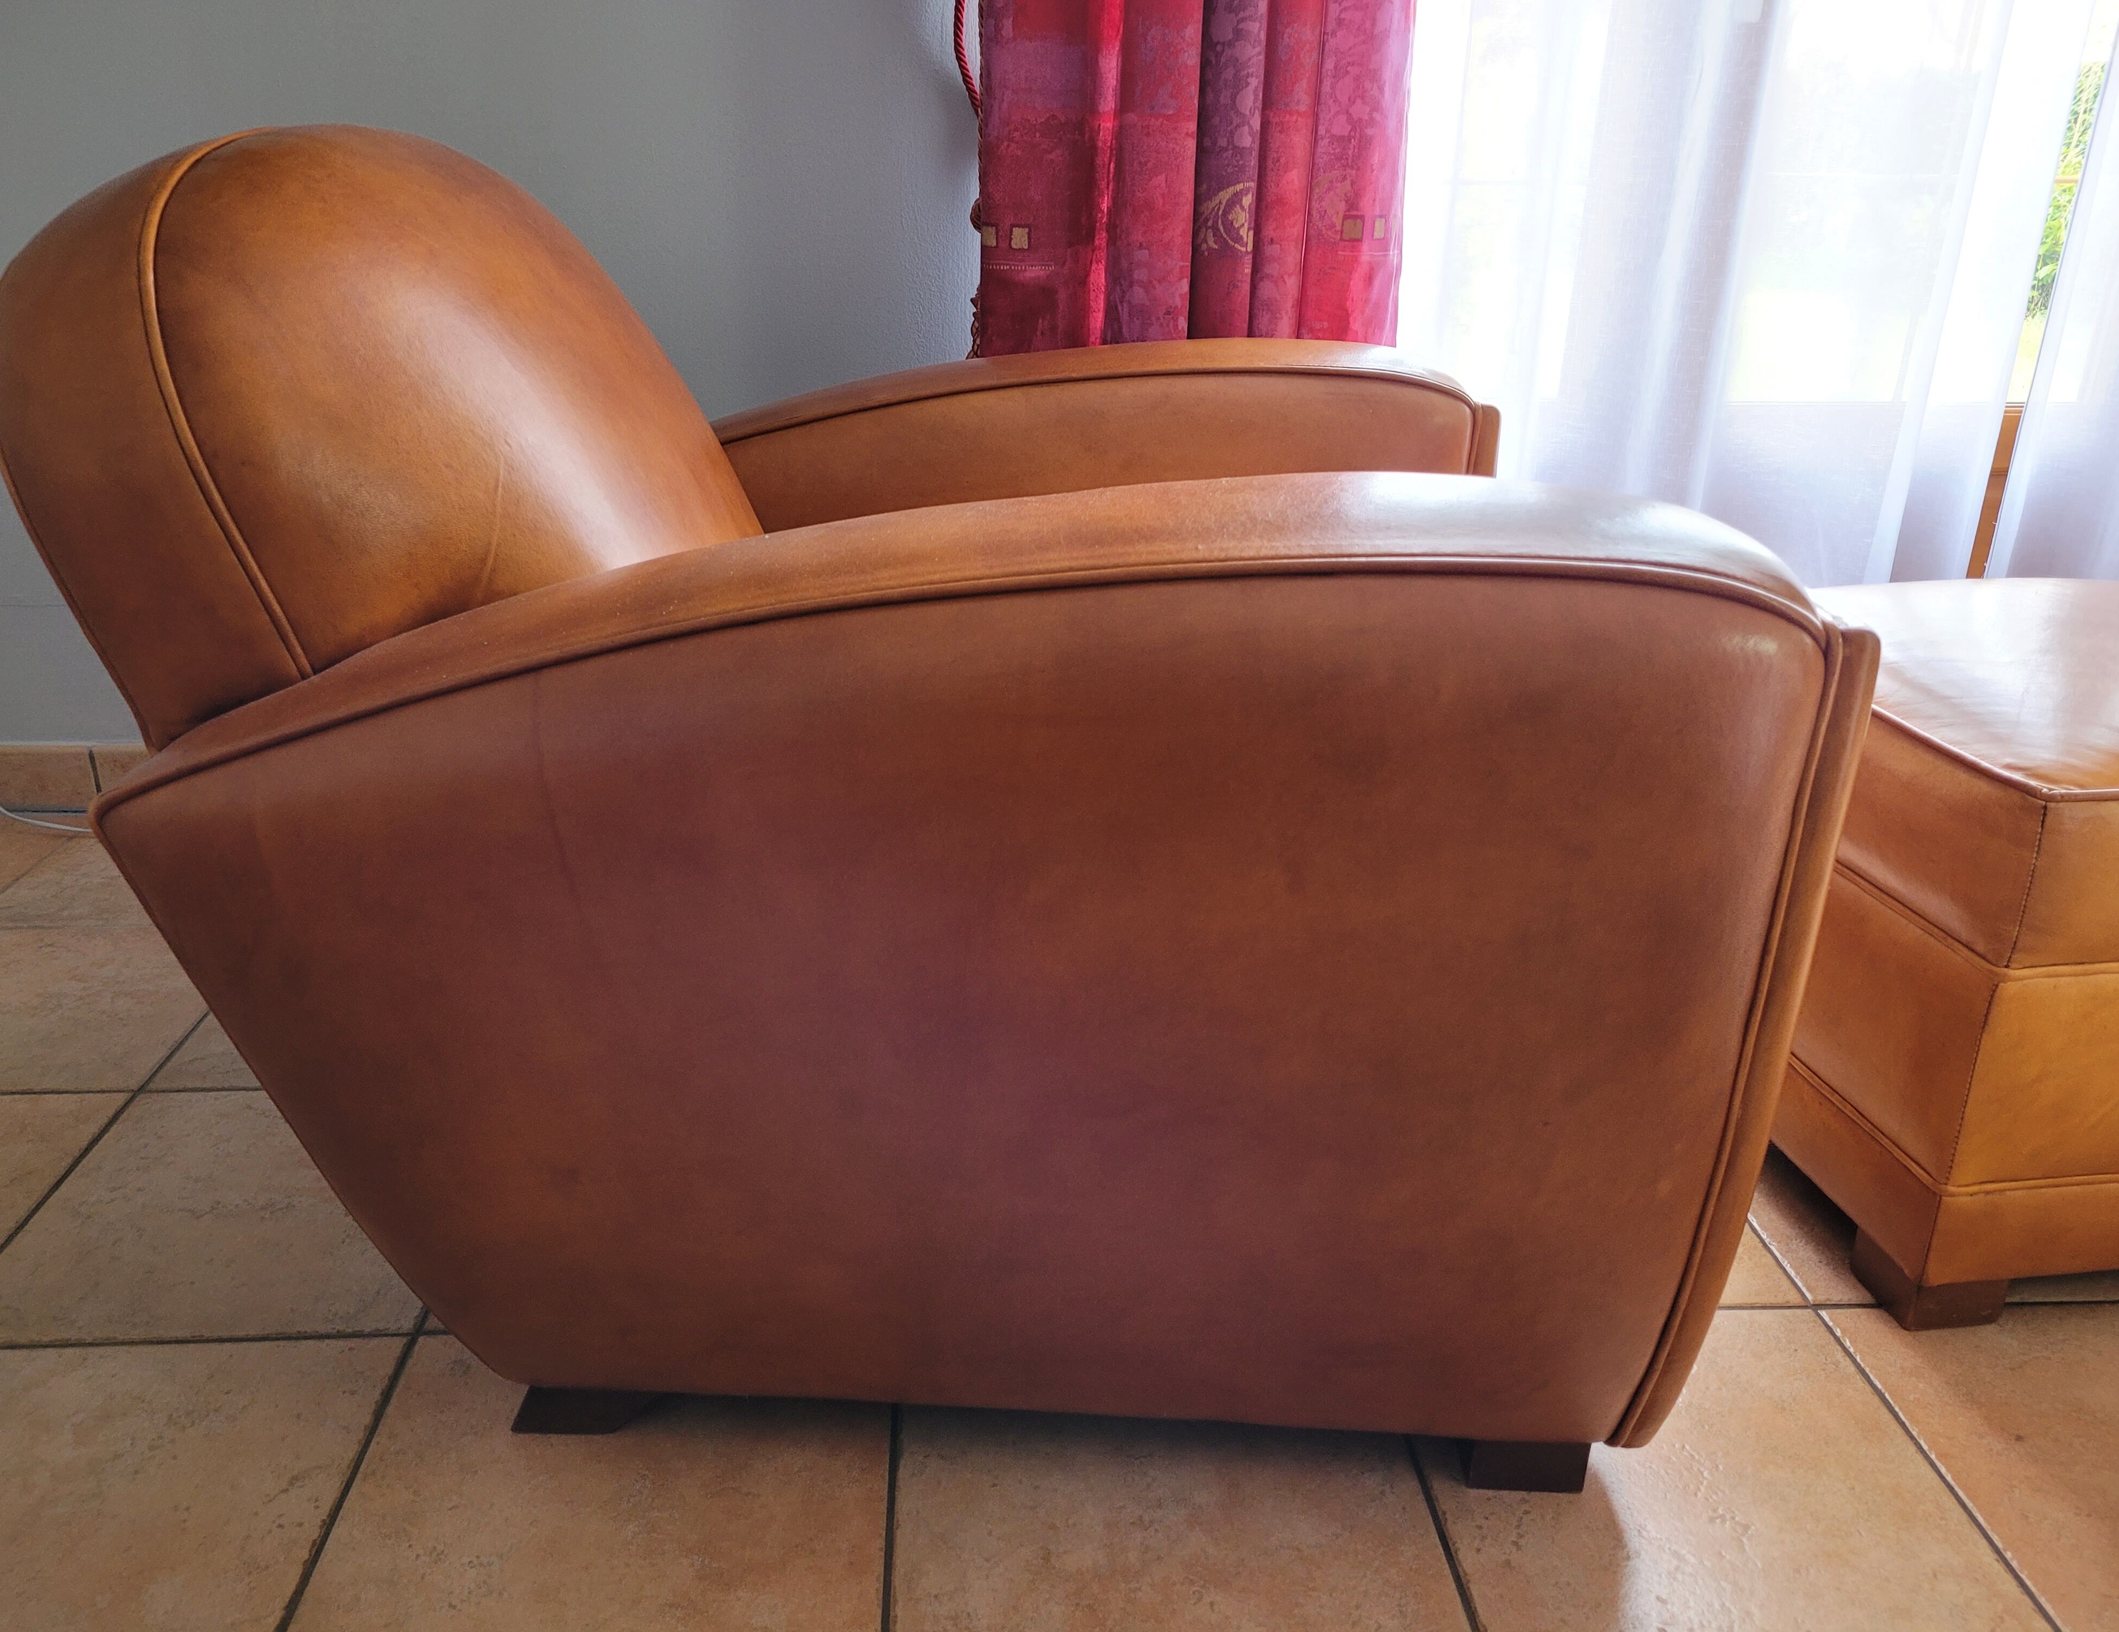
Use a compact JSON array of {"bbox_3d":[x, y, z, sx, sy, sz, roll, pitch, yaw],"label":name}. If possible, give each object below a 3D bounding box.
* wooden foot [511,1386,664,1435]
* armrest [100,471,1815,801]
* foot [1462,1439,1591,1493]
[{"bbox_3d":[-0.298,0.359,1.054,0.090,0.044,0.068,2,21,2],"label":"wooden foot"},{"bbox_3d":[-0.068,-0.106,0.909,0.879,0.181,0.194,2,21,2],"label":"armrest"},{"bbox_3d":[0.289,0.382,1.030,0.069,0.044,0.068,2,21,2],"label":"foot"}]

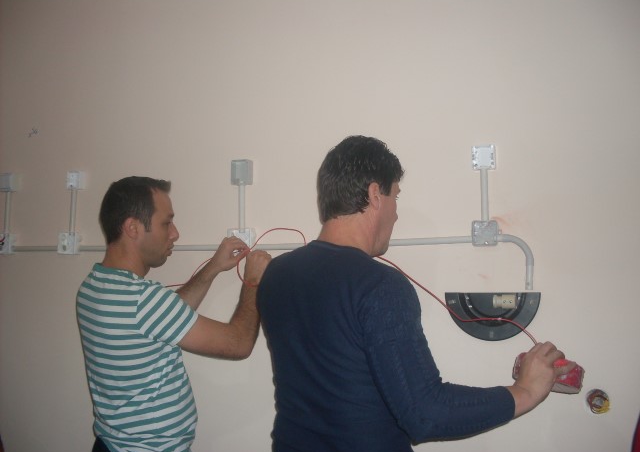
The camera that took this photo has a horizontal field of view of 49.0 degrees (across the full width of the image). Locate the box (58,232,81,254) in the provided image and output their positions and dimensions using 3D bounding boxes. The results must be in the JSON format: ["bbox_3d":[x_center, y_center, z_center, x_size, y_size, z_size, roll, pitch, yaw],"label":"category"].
[{"bbox_3d":[-0.965,0.068,2.707,0.074,0.080,0.036,-2,-6,18],"label":"box"}]

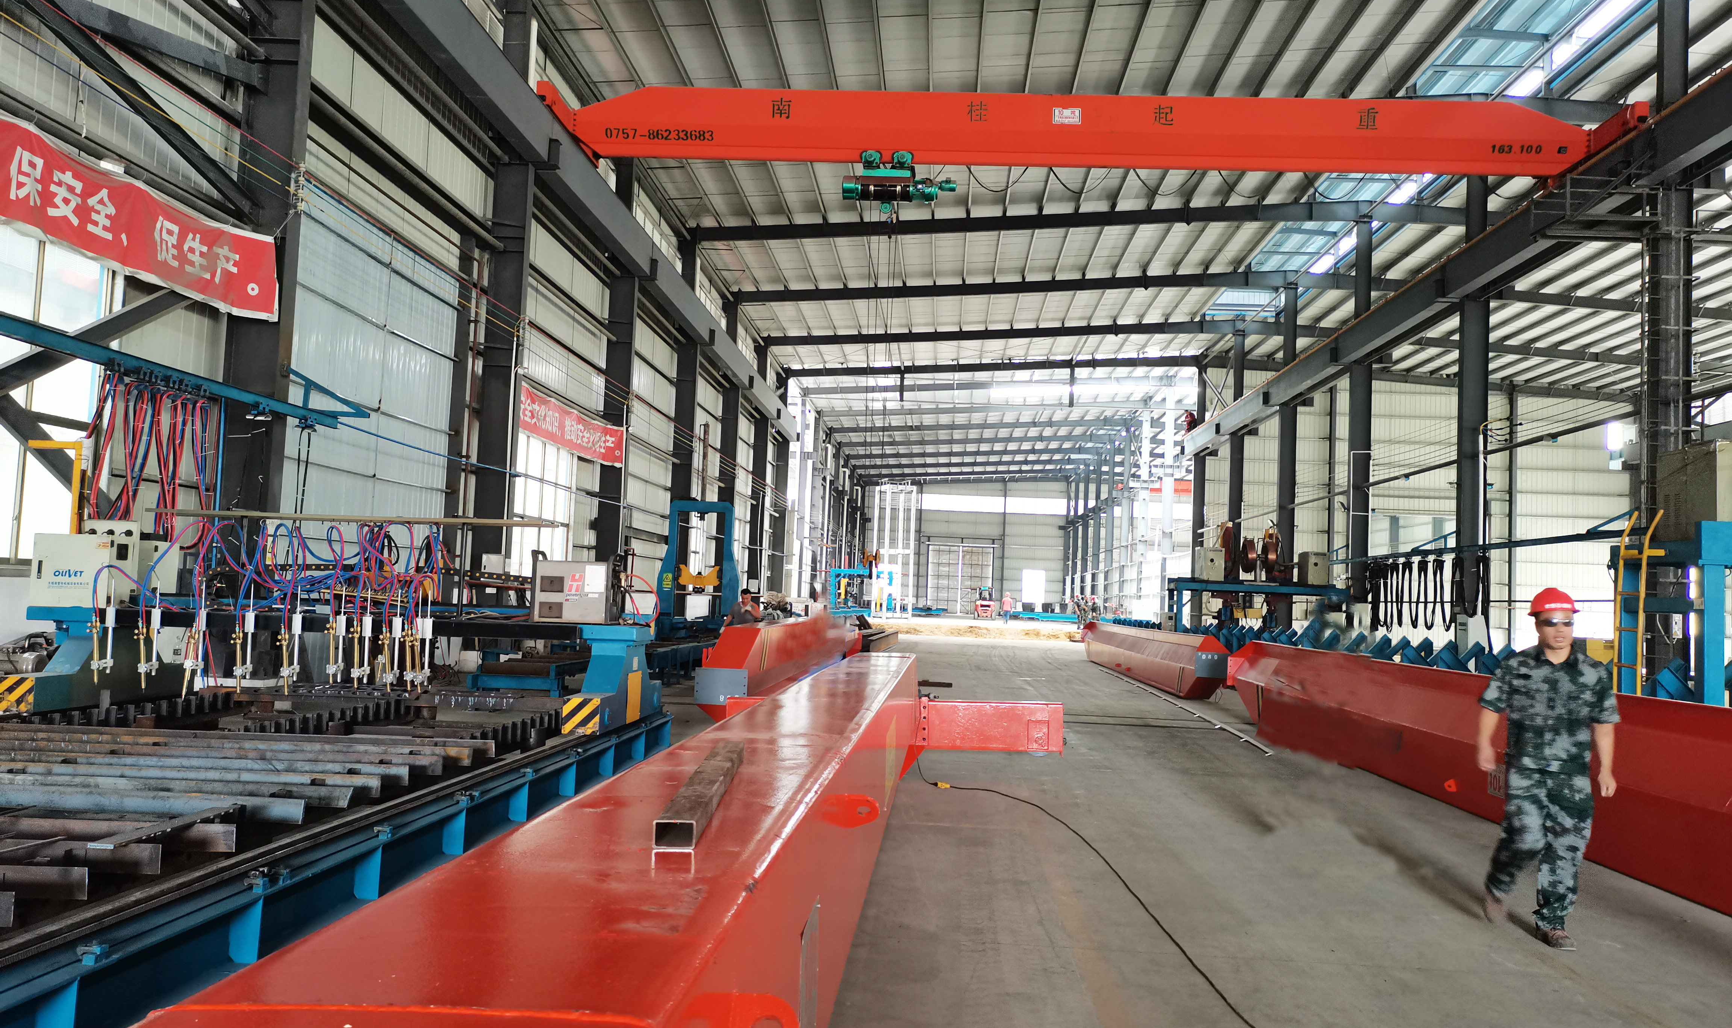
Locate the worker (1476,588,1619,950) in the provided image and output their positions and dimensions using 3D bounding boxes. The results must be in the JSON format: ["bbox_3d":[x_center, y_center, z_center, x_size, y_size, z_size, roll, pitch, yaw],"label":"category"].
[{"bbox_3d":[3.389,1.235,6.471,0.640,1.750,0.520,1,-4,16],"label":"worker"}]

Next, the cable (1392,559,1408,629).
[{"bbox_3d":[11.696,1.800,28.502,0.250,1.520,0.600,2,-4,3],"label":"cable"}]

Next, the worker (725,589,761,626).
[{"bbox_3d":[-1.834,1.917,19.349,0.550,1.620,0.420,3,-4,-11],"label":"worker"}]

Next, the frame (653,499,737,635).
[{"bbox_3d":[-3.310,1.409,25.993,1.540,3.360,0.800,2,-4,3],"label":"frame"}]

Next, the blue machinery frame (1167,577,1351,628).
[{"bbox_3d":[9.673,2.904,32.384,4.110,2.310,1.250,2,-4,3],"label":"blue machinery frame"}]

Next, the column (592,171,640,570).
[{"bbox_3d":[-5.311,-2.470,27.672,0.480,11.140,0.320,2,-4,3],"label":"column"}]

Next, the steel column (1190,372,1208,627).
[{"bbox_3d":[14.100,-0.295,55.337,0.480,12.040,0.320,2,-4,3],"label":"steel column"}]

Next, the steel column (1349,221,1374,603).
[{"bbox_3d":[12.880,-1.746,33.820,0.480,12.040,0.320,2,-4,3],"label":"steel column"}]

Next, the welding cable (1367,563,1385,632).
[{"bbox_3d":[11.784,1.897,30.050,0.250,1.610,0.600,2,-4,3],"label":"welding cable"}]

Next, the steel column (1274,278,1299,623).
[{"bbox_3d":[13.287,-1.262,40.993,0.480,12.040,0.320,2,-4,3],"label":"steel column"}]

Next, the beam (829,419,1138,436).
[{"bbox_3d":[6.937,-5.170,77.253,18.200,0.450,0.250,-1,-4,3],"label":"beam"}]

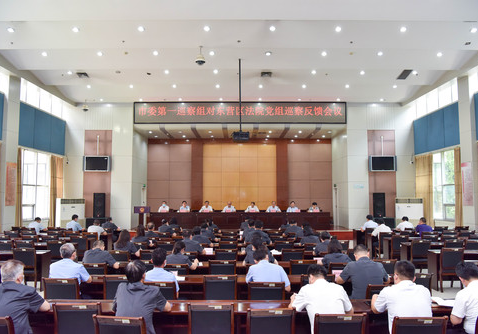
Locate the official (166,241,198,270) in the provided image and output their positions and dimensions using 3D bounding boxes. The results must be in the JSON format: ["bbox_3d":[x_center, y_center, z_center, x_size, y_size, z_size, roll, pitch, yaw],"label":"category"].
[{"bbox_3d":[-0.950,1.899,7.014,0.560,1.250,0.750,-1,-4,9],"label":"official"}]

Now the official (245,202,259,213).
[{"bbox_3d":[0.660,2.326,20.193,0.620,1.240,0.750,0,-4,0],"label":"official"}]

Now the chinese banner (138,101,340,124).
[{"bbox_3d":[0.040,-2.523,19.579,9.900,1.000,0.200,0,-4,0],"label":"chinese banner"}]

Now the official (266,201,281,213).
[{"bbox_3d":[1.692,2.316,20.086,0.620,1.281,0.750,0,-4,0],"label":"official"}]

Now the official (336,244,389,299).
[{"bbox_3d":[1.598,1.668,5.344,0.650,1.337,0.800,0,-4,0],"label":"official"}]

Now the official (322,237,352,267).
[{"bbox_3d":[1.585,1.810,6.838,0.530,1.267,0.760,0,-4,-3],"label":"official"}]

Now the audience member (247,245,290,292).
[{"bbox_3d":[0.410,1.770,5.619,0.600,1.330,0.750,0,-4,0],"label":"audience member"}]

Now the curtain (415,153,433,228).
[{"bbox_3d":[8.100,1.314,18.304,0.200,3.600,1.700,0,-4,0],"label":"curtain"}]

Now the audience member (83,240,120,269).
[{"bbox_3d":[-2.241,1.824,6.837,0.580,1.239,0.780,-1,-4,8],"label":"audience member"}]

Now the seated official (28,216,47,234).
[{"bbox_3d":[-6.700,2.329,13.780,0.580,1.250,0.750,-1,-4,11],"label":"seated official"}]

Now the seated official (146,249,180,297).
[{"bbox_3d":[-0.956,1.691,5.363,0.560,1.294,0.780,0,-4,6],"label":"seated official"}]

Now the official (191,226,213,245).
[{"bbox_3d":[-0.827,2.017,9.681,0.550,1.261,0.780,-1,-4,8],"label":"official"}]

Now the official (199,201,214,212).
[{"bbox_3d":[-1.575,2.316,20.086,0.600,1.281,0.750,0,-4,0],"label":"official"}]

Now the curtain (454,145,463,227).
[{"bbox_3d":[8.080,1.107,15.361,0.200,3.650,0.750,0,-4,0],"label":"curtain"}]

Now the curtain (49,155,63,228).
[{"bbox_3d":[-8.100,1.336,18.653,0.200,3.600,1.300,0,-4,0],"label":"curtain"}]

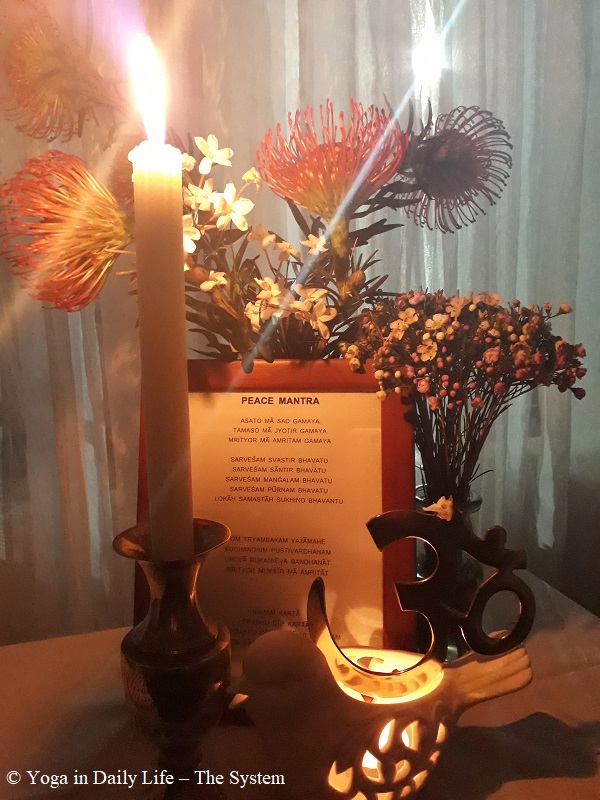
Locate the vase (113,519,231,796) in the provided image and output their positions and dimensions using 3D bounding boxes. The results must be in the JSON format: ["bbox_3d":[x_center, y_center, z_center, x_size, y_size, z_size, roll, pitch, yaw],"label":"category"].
[{"bbox_3d":[-0.063,0.144,0.324,0.058,0.152,0.058,0,9,0],"label":"vase"}]

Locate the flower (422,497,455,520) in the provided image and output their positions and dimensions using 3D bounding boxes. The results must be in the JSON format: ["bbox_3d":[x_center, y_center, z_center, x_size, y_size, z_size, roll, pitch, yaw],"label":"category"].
[{"bbox_3d":[0.099,0.077,0.445,0.023,0.018,0.018,0,9,6],"label":"flower"}]

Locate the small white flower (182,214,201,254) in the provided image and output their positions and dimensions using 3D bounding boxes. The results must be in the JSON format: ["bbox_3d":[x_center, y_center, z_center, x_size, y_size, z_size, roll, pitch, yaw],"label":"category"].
[{"bbox_3d":[-0.079,-0.117,0.440,0.020,0.028,0.017,-2,9,-9],"label":"small white flower"}]

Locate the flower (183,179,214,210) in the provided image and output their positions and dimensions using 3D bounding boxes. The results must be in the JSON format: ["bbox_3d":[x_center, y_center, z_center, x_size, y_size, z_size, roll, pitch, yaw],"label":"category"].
[{"bbox_3d":[-0.072,-0.145,0.440,0.024,0.024,0.017,0,9,3],"label":"flower"}]

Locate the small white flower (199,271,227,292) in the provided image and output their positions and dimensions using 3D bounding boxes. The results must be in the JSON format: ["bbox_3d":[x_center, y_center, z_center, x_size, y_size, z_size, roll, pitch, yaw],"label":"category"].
[{"bbox_3d":[-0.062,-0.084,0.440,0.021,0.016,0.019,-3,10,-17],"label":"small white flower"}]

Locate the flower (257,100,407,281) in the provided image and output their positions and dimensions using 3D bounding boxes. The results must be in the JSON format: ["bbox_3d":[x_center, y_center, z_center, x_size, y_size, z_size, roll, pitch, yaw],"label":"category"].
[{"bbox_3d":[0.024,-0.160,0.475,0.113,0.130,0.108,0,9,0],"label":"flower"}]

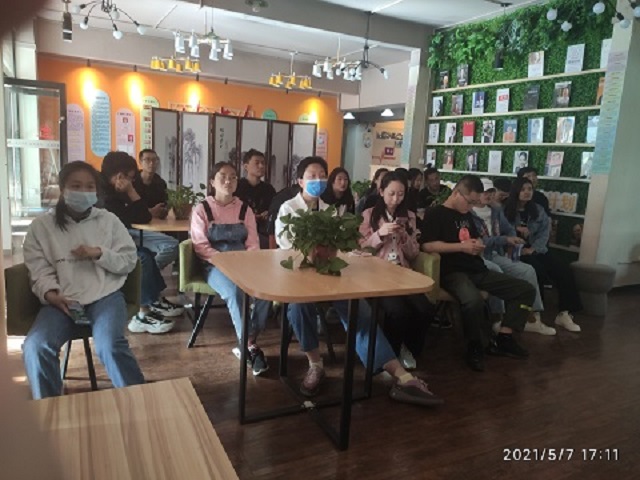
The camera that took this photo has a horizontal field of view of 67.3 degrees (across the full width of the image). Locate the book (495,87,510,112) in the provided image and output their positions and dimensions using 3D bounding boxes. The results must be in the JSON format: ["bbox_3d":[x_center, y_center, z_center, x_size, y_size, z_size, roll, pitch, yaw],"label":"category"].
[{"bbox_3d":[2.297,-1.740,6.016,0.022,0.285,0.194,-2,11,-30],"label":"book"}]

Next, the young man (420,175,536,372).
[{"bbox_3d":[1.139,0.161,3.329,0.600,1.230,0.820,-4,12,-38],"label":"young man"}]

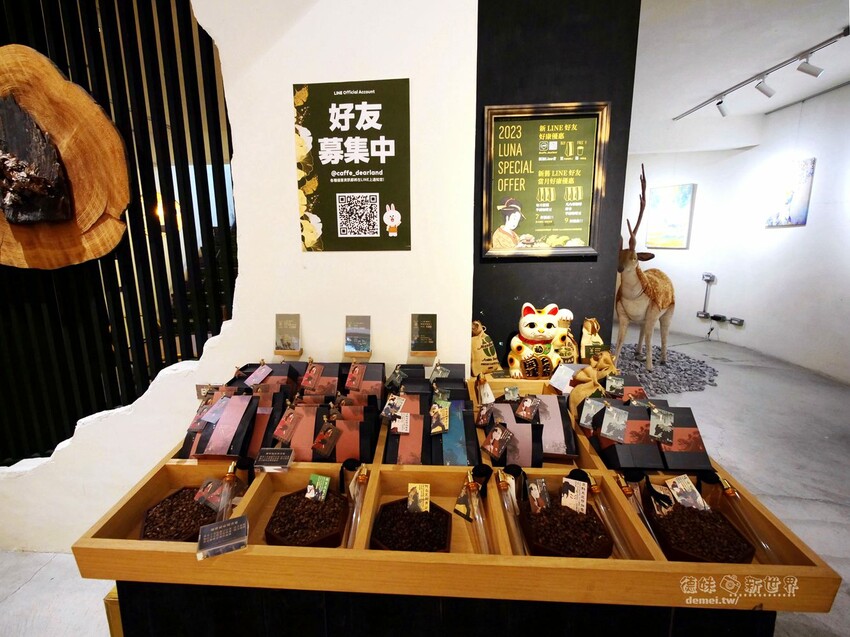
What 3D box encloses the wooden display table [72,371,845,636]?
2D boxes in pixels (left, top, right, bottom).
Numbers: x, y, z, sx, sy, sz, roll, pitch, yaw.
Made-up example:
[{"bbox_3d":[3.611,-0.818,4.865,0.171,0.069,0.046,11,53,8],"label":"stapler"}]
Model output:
[{"bbox_3d":[0.039,0.715,1.064,1.449,0.886,0.758,0,8,3],"label":"wooden display table"}]

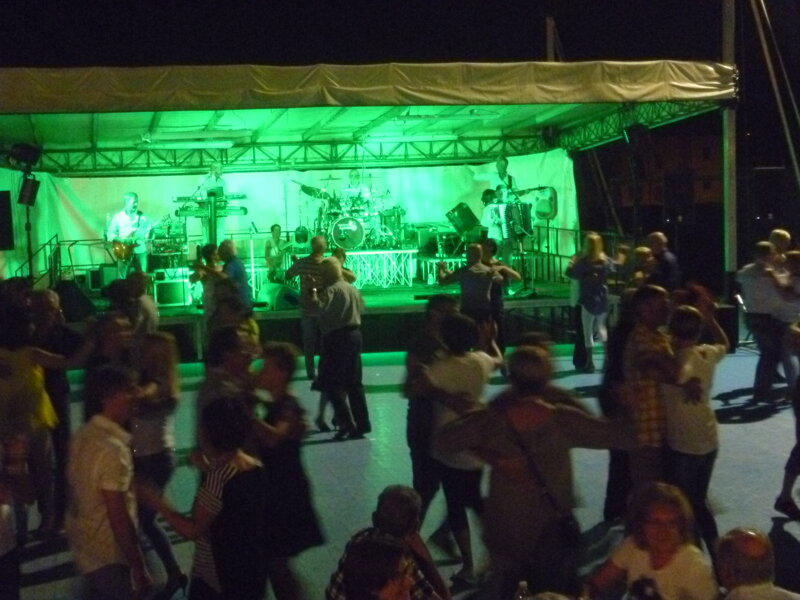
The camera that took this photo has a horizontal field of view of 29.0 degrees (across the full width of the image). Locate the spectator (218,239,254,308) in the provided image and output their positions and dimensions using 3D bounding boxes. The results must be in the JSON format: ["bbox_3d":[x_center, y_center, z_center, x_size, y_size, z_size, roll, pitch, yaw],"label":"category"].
[{"bbox_3d":[-1.940,0.145,18.100,0.480,1.720,0.520,0,5,15],"label":"spectator"}]

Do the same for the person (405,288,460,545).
[{"bbox_3d":[0.230,0.830,9.800,0.550,1.730,0.480,-5,6,-33],"label":"person"}]

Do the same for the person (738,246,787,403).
[{"bbox_3d":[3.710,0.220,15.800,0.530,1.680,0.460,2,6,37],"label":"person"}]

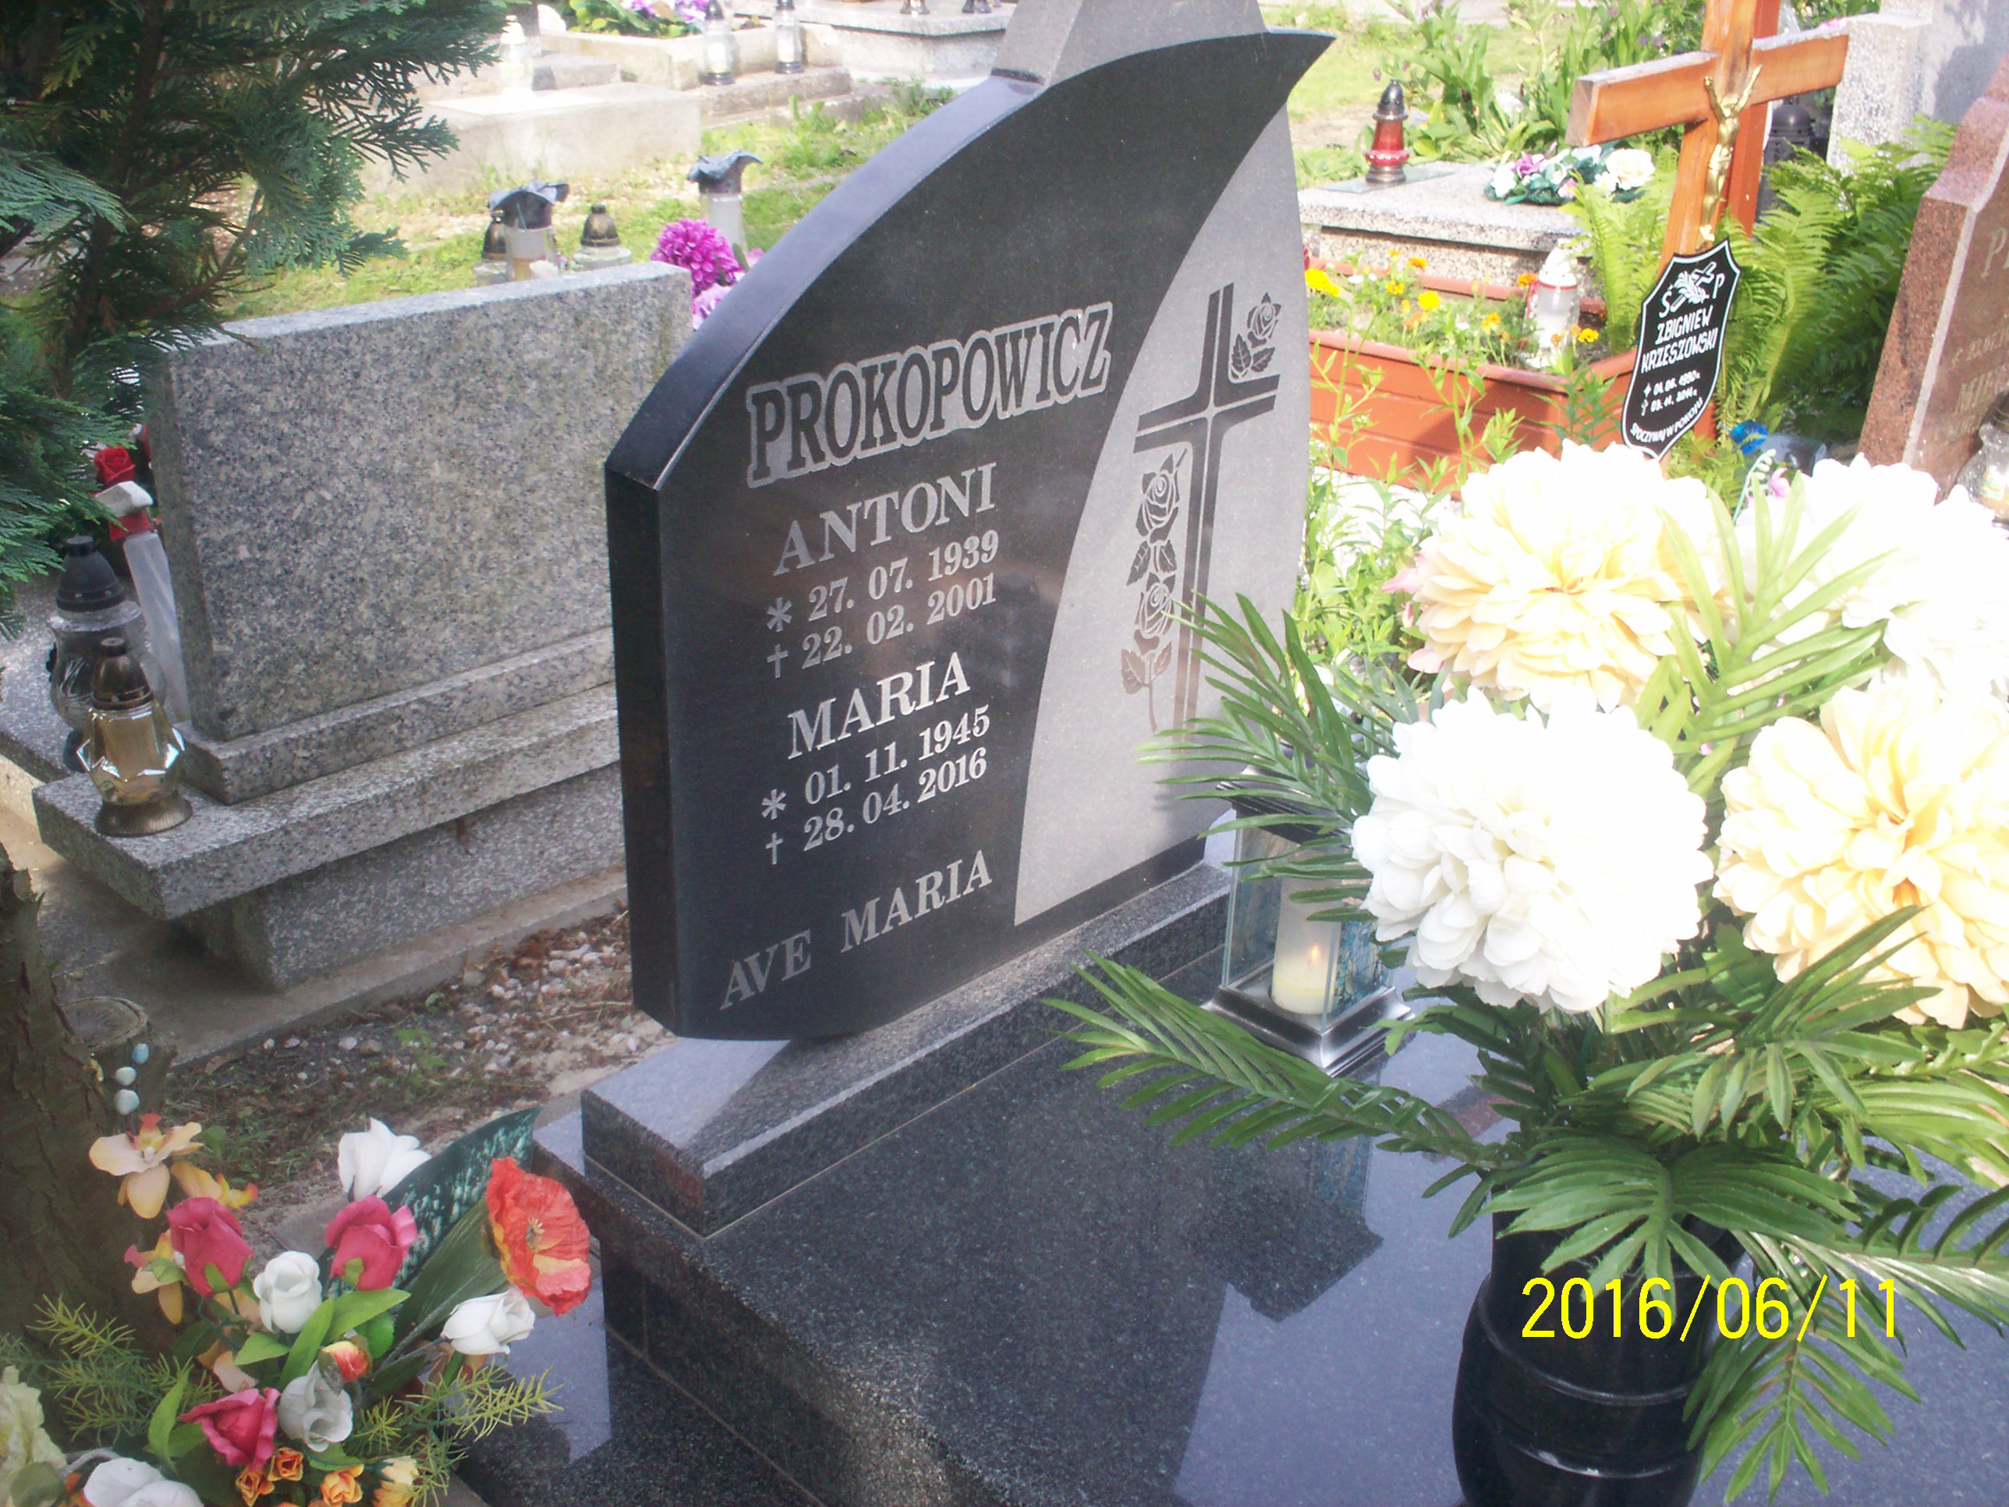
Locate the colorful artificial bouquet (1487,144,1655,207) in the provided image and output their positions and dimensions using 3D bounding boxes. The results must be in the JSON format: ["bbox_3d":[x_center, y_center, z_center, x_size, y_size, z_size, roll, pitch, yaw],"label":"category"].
[{"bbox_3d":[1.500,-1.539,5.537,0.424,0.115,0.240,6,26,8],"label":"colorful artificial bouquet"}]

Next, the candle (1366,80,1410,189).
[{"bbox_3d":[1.040,-1.665,5.593,0.118,0.257,0.118,2,26,-1],"label":"candle"}]

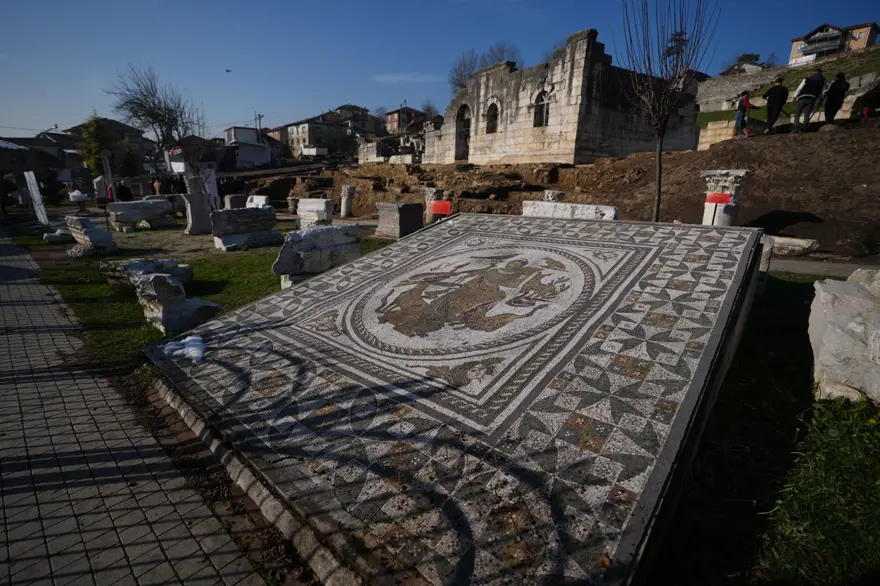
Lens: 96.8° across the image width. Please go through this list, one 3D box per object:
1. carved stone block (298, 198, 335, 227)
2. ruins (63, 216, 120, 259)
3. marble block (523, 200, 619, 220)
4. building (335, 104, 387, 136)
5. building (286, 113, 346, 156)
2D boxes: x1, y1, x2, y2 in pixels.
[{"bbox_3d":[-4.716,-2.985,14.820,1.100,1.100,0.900,2,13,-2],"label":"carved stone block"},{"bbox_3d":[-8.148,-1.313,9.166,0.829,0.870,0.642,9,18,28],"label":"ruins"},{"bbox_3d":[2.624,-1.623,7.982,1.854,0.464,0.433,11,17,39],"label":"marble block"},{"bbox_3d":[-27.556,-58.989,135.297,11.000,10.000,14.000,-13,20,-42],"label":"building"},{"bbox_3d":[-35.710,-45.152,113.508,11.600,11.500,11.700,-13,20,-42],"label":"building"}]

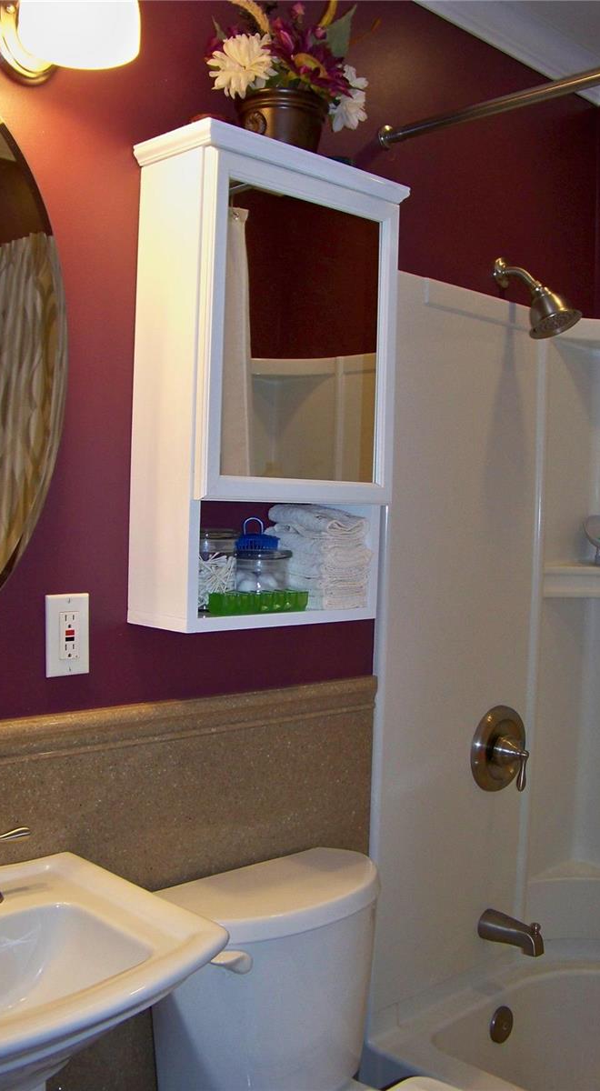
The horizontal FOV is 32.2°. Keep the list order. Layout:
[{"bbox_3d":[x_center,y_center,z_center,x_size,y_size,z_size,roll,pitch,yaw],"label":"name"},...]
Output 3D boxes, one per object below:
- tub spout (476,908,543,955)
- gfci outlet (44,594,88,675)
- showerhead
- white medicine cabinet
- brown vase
[{"bbox_3d":[0.426,0.786,2.119,0.059,0.075,0.149,0,3,-43],"label":"tub spout"},{"bbox_3d":[-0.331,0.128,1.485,0.070,0.114,0.009,0,3,-43],"label":"gfci outlet"},{"bbox_3d":[0.461,-0.495,2.050,0.101,0.165,0.194,0,3,-43],"label":"showerhead"},{"bbox_3d":[-0.044,-0.230,1.610,0.405,0.698,0.179,0,3,-43],"label":"white medicine cabinet"},{"bbox_3d":[-0.030,-0.629,1.604,0.143,0.105,0.143,2,2,0],"label":"brown vase"}]

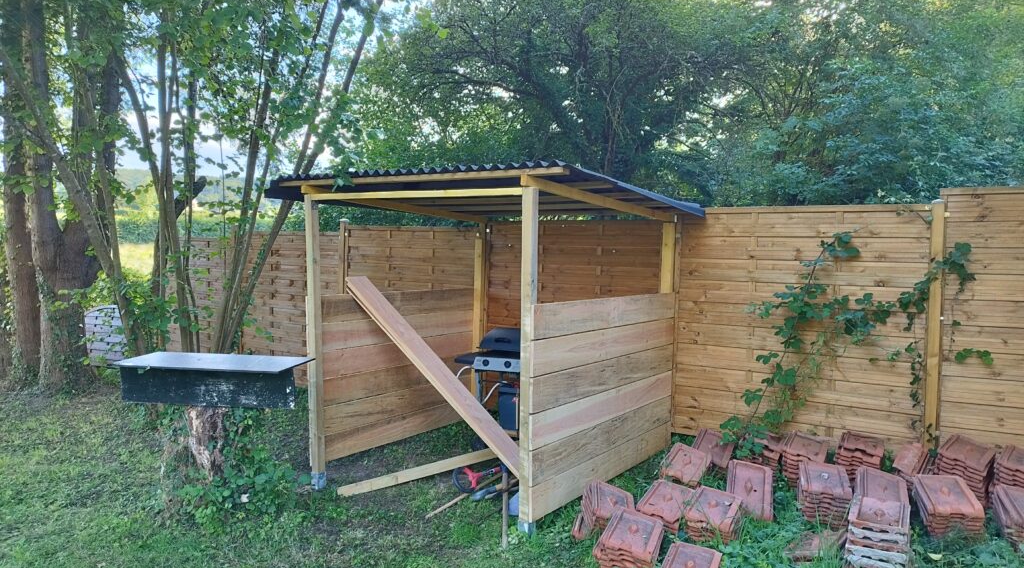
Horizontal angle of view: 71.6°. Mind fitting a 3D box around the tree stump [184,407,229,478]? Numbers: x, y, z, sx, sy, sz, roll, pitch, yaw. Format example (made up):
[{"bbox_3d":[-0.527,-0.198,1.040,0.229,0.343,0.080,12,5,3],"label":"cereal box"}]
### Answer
[{"bbox_3d":[-2.170,1.140,5.050,0.330,0.580,0.330,2,2,35],"label":"tree stump"}]

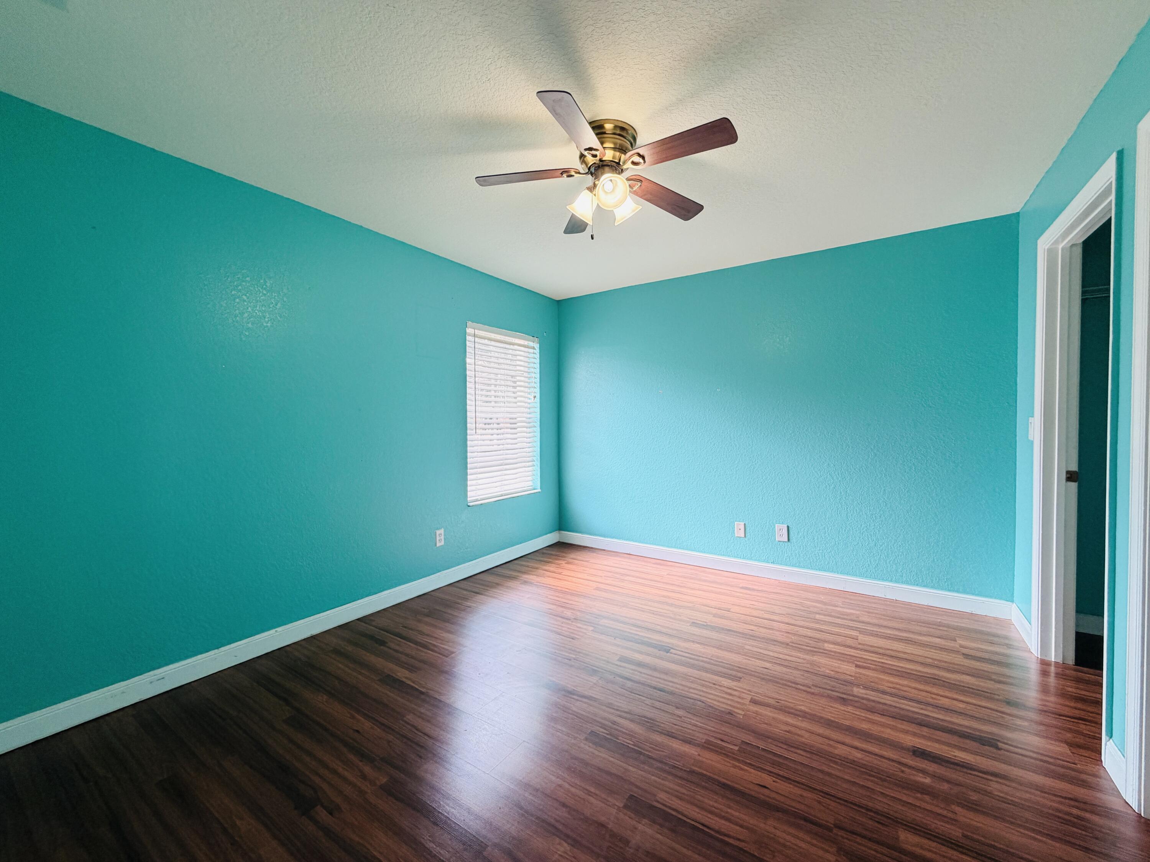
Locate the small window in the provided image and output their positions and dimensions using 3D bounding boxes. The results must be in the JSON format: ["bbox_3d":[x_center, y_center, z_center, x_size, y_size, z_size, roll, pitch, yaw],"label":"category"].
[{"bbox_3d":[-0.618,-0.156,4.031,0.075,1.420,0.895,1,2,34],"label":"small window"}]

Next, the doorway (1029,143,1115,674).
[{"bbox_3d":[2.159,0.108,1.955,0.145,2.128,0.969,1,2,34],"label":"doorway"}]

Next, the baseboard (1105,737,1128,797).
[{"bbox_3d":[1.792,1.128,1.541,0.018,0.112,0.171,1,2,34],"label":"baseboard"}]

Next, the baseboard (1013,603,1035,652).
[{"bbox_3d":[2.505,1.100,2.612,0.018,0.112,0.474,1,2,34],"label":"baseboard"}]

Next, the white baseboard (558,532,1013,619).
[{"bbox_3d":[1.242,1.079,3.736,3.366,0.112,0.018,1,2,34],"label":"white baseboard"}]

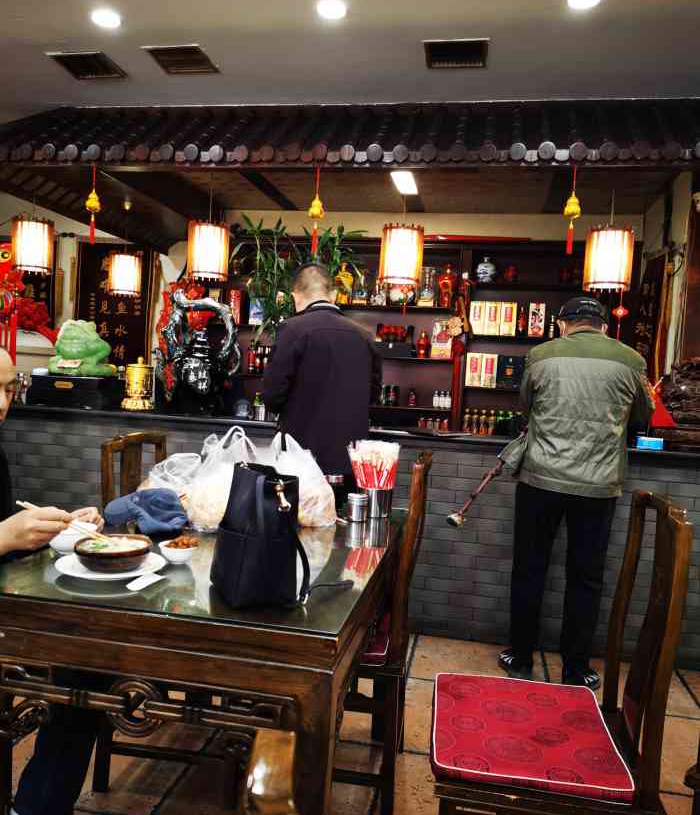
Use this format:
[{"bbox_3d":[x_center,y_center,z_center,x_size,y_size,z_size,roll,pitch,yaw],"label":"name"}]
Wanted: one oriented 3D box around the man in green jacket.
[{"bbox_3d":[1.008,0.351,3.254,0.570,1.680,0.460,4,3,13],"label":"man in green jacket"}]

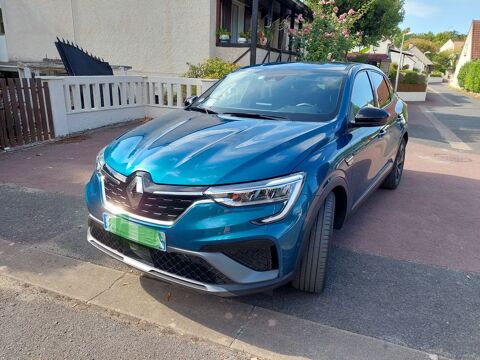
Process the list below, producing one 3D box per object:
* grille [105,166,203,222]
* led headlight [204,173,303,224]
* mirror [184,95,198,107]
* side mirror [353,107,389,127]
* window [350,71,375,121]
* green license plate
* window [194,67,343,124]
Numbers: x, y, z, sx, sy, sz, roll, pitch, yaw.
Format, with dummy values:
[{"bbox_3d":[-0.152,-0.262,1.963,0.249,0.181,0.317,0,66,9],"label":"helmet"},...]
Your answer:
[{"bbox_3d":[-0.569,0.073,1.907,0.860,0.250,0.130,11,18,32],"label":"grille"},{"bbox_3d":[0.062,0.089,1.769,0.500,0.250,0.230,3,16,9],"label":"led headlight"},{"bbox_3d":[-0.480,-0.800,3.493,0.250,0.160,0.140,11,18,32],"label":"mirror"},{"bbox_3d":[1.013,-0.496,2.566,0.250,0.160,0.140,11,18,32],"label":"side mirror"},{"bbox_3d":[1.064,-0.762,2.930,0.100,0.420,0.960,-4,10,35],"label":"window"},{"bbox_3d":[-0.613,0.293,1.903,0.520,0.110,0.020,11,18,32],"label":"green license plate"},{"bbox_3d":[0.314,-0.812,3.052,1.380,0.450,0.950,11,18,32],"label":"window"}]

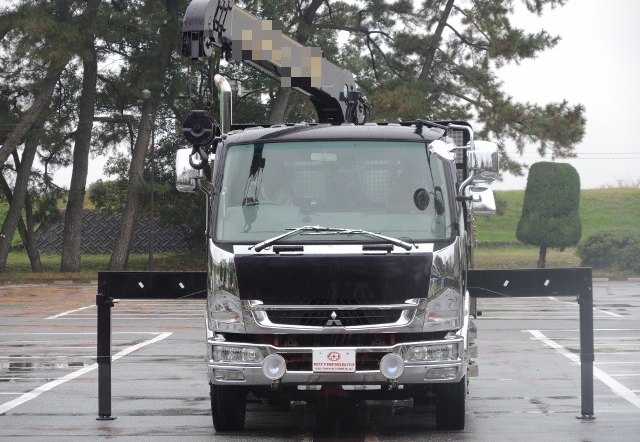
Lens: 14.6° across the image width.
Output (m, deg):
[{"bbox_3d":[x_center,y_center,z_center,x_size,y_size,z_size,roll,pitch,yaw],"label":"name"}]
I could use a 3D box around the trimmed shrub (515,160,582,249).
[{"bbox_3d":[8.091,-0.546,88.000,2.300,3.080,2.300,0,0,3],"label":"trimmed shrub"}]

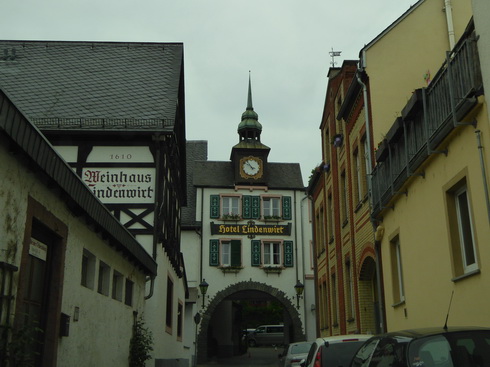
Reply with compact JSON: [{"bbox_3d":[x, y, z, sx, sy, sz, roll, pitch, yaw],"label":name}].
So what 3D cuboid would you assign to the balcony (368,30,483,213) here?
[{"bbox_3d":[3.384,-0.708,10.830,0.650,1.196,7.082,-1,-16,1],"label":"balcony"}]

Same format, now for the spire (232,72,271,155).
[{"bbox_3d":[0.326,-4.280,34.349,2.200,5.600,2.150,1,-16,-5],"label":"spire"}]

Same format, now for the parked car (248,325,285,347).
[{"bbox_3d":[2.258,13.818,51.119,4.850,1.893,1.900,0,-16,0],"label":"parked car"}]

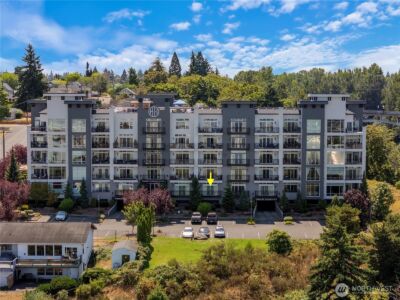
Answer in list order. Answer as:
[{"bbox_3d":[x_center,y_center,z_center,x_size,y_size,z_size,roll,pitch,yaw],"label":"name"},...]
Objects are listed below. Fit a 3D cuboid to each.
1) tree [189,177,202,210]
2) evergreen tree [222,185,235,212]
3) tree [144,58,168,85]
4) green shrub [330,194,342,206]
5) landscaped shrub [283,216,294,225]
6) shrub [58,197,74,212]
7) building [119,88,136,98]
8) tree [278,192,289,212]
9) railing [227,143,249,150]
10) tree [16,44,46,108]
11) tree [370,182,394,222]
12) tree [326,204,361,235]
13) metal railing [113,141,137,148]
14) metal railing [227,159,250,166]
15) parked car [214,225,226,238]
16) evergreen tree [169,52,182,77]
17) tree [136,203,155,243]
[{"bbox_3d":[-0.875,8.566,157.340,2.500,6.880,2.500,0,6,0],"label":"tree"},{"bbox_3d":[5.626,9.413,156.922,2.400,5.490,2.400,0,6,0],"label":"evergreen tree"},{"bbox_3d":[-17.209,-30.461,320.000,9.300,11.800,9.000,0,5,0],"label":"tree"},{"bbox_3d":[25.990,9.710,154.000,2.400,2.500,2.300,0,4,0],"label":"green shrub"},{"bbox_3d":[16.467,13.112,150.566,1.900,1.150,1.900,0,5,0],"label":"landscaped shrub"},{"bbox_3d":[-25.911,10.636,157.000,2.950,2.700,2.900,0,5,0],"label":"shrub"},{"bbox_3d":[-25.305,-19.099,283.502,6.200,4.900,8.000,0,6,0],"label":"building"},{"bbox_3d":[16.356,10.176,157.500,1.950,4.040,1.950,0,6,0],"label":"tree"},{"bbox_3d":[7.463,-0.586,158.037,4.300,1.200,0.800,0,6,0],"label":"railing"},{"bbox_3d":[-52.880,-22.798,253.981,8.600,20.500,8.600,0,5,0],"label":"tree"},{"bbox_3d":[33.300,9.514,148.000,4.400,7.000,4.400,0,5,2],"label":"tree"},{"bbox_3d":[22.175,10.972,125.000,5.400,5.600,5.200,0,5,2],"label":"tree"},{"bbox_3d":[-14.448,-0.879,157.929,4.850,1.070,0.120,0,5,2],"label":"metal railing"},{"bbox_3d":[7.569,2.542,156.981,4.400,1.150,1.000,0,5,2],"label":"metal railing"},{"bbox_3d":[3.385,13.375,134.395,1.820,1.600,4.600,0,5,2],"label":"parked car"},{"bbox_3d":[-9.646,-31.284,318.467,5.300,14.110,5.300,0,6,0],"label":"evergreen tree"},{"bbox_3d":[-8.874,11.907,132.723,2.600,6.600,2.600,0,5,0],"label":"tree"}]

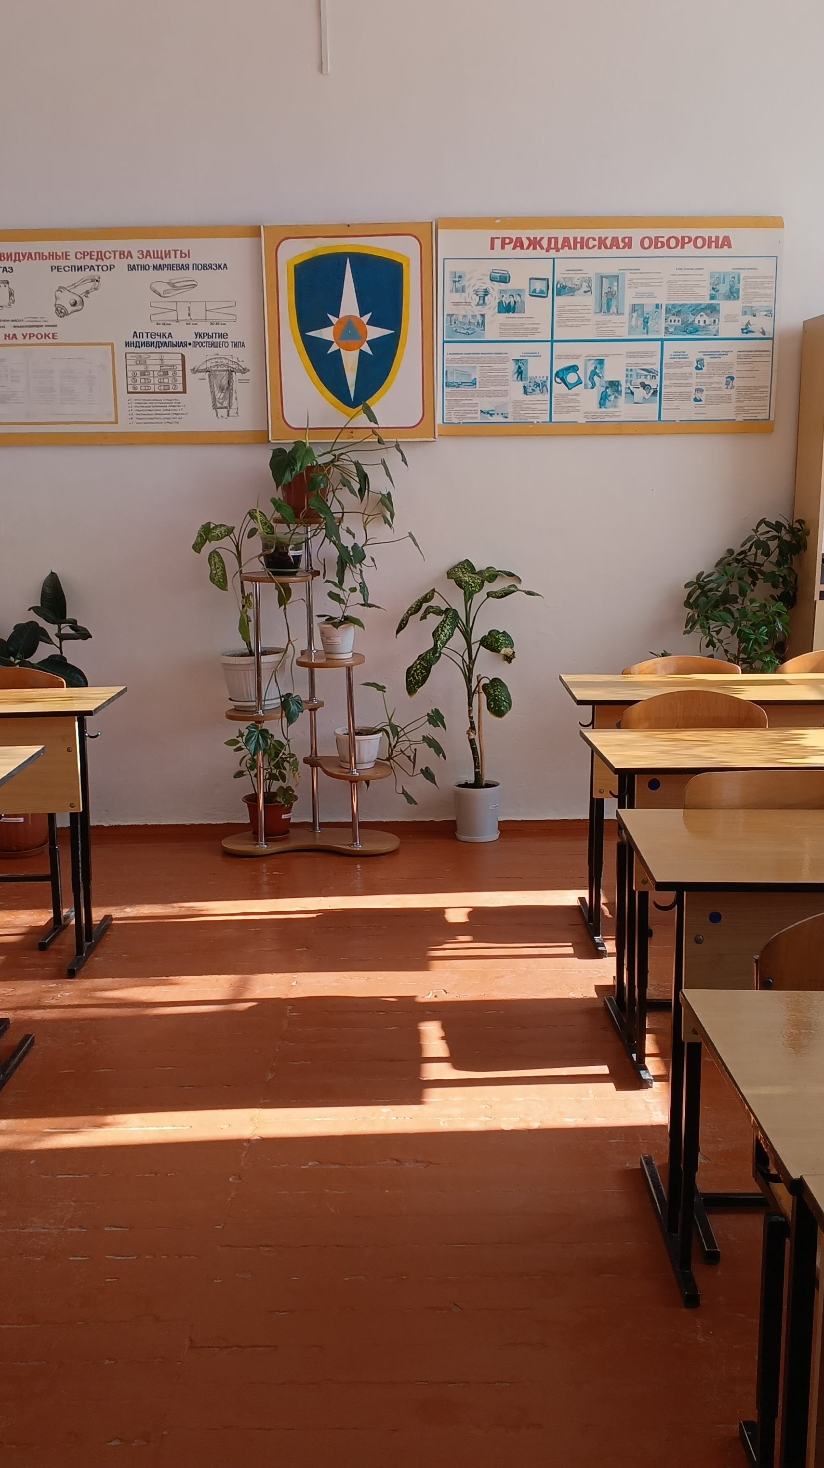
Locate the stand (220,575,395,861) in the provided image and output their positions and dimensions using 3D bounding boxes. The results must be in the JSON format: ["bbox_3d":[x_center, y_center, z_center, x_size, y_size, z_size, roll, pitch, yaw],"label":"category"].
[{"bbox_3d":[-0.388,-0.143,5.059,0.680,1.170,0.290,-1,11,-1],"label":"stand"}]

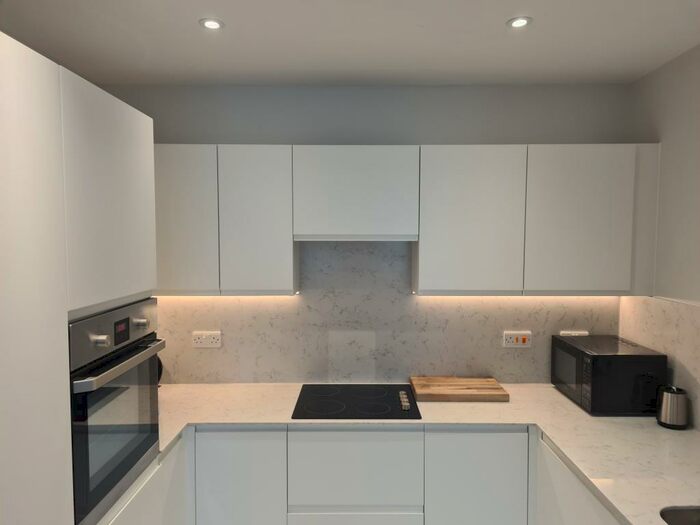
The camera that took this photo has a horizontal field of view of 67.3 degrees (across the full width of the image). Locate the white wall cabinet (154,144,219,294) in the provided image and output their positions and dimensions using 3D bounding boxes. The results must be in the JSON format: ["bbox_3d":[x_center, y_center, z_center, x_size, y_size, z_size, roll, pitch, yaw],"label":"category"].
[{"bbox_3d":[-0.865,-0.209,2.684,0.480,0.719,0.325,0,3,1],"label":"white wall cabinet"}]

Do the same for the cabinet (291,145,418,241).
[{"bbox_3d":[0.032,-0.338,2.665,0.600,0.457,0.325,0,3,1],"label":"cabinet"}]

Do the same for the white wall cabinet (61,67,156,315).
[{"bbox_3d":[-1.010,-0.186,1.636,0.580,0.646,0.599,0,3,1],"label":"white wall cabinet"}]

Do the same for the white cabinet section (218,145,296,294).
[{"bbox_3d":[-0.444,-0.205,2.652,0.351,0.715,0.322,0,4,0],"label":"white cabinet section"}]

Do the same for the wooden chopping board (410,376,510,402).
[{"bbox_3d":[0.555,0.655,2.716,0.454,0.038,0.299,0,3,1],"label":"wooden chopping board"}]

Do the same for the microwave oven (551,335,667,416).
[{"bbox_3d":[1.249,0.542,2.585,0.332,0.279,0.467,0,3,0],"label":"microwave oven"}]

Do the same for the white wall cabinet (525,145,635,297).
[{"bbox_3d":[1.093,-0.206,2.659,0.513,0.719,0.325,0,3,1],"label":"white wall cabinet"}]

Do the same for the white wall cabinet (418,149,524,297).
[{"bbox_3d":[0.585,-0.206,2.666,0.505,0.719,0.325,0,3,1],"label":"white wall cabinet"}]

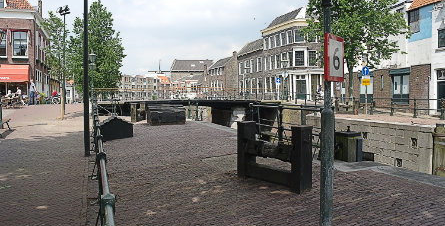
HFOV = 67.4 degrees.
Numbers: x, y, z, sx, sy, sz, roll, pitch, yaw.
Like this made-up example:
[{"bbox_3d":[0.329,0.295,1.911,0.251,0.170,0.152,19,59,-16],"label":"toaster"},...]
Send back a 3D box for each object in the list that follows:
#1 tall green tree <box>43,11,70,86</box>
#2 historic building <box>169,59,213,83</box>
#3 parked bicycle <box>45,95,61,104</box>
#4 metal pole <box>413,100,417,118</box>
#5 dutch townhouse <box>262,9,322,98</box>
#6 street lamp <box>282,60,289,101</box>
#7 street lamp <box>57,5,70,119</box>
[{"bbox_3d":[-8.312,-2.389,16.663,1.600,5.289,1.600,0,3,0],"label":"tall green tree"},{"bbox_3d":[-9.655,-11.805,114.542,17.000,12.910,10.000,0,3,0],"label":"historic building"},{"bbox_3d":[-15.292,-1.302,29.973,1.750,1.040,0.580,0,3,3],"label":"parked bicycle"},{"bbox_3d":[10.852,-0.244,18.772,0.140,1.065,0.140,1,3,21],"label":"metal pole"},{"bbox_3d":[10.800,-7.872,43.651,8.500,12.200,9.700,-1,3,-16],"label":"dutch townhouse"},{"bbox_3d":[6.139,-3.223,32.393,0.550,4.112,0.550,0,3,0],"label":"street lamp"},{"bbox_3d":[-8.480,-2.761,17.749,0.750,5.831,0.650,0,3,0],"label":"street lamp"}]

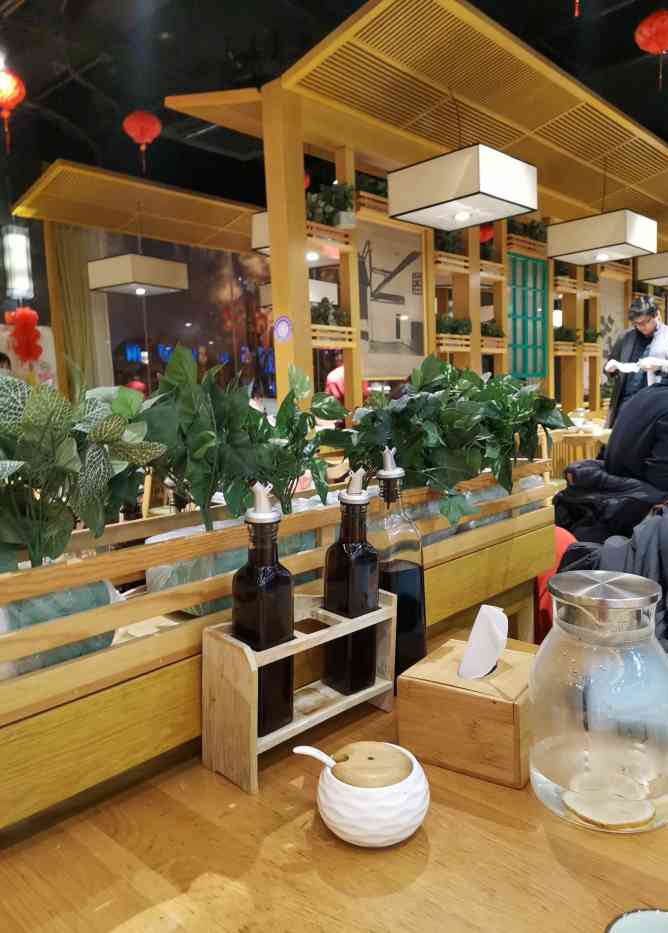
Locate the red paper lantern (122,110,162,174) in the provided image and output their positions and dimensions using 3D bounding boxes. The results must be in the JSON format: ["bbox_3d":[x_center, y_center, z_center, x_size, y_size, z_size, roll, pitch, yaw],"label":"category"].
[{"bbox_3d":[-1.589,-2.681,5.800,0.310,0.500,0.310,-2,6,0],"label":"red paper lantern"}]

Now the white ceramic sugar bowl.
[{"bbox_3d":[0.030,0.286,0.621,0.109,0.065,0.099,-1,6,11],"label":"white ceramic sugar bowl"}]

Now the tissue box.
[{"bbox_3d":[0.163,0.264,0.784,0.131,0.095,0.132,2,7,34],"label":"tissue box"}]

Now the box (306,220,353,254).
[{"bbox_3d":[-0.097,-1.565,4.833,0.180,0.166,0.410,4,9,43],"label":"box"}]

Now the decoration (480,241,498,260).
[{"bbox_3d":[1.331,-1.920,6.337,0.180,0.185,0.330,4,9,43],"label":"decoration"}]

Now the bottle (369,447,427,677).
[{"bbox_3d":[0.079,0.136,0.942,0.066,0.326,0.066,-6,7,-36],"label":"bottle"}]

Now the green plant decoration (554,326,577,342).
[{"bbox_3d":[1.718,-0.965,5.200,0.150,0.150,0.290,3,8,44],"label":"green plant decoration"}]

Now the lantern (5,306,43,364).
[{"bbox_3d":[-2.392,-1.009,5.400,0.270,0.430,0.270,-2,6,0],"label":"lantern"}]

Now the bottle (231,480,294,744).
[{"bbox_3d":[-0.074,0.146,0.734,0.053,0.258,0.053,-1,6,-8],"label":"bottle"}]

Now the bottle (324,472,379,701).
[{"bbox_3d":[0.022,0.130,0.810,0.049,0.253,0.049,6,10,43],"label":"bottle"}]

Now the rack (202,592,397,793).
[{"bbox_3d":[-0.034,0.234,0.781,0.084,0.143,0.217,5,8,43],"label":"rack"}]

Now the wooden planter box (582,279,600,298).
[{"bbox_3d":[2.821,-2.015,7.925,0.180,0.160,0.400,4,9,43],"label":"wooden planter box"}]

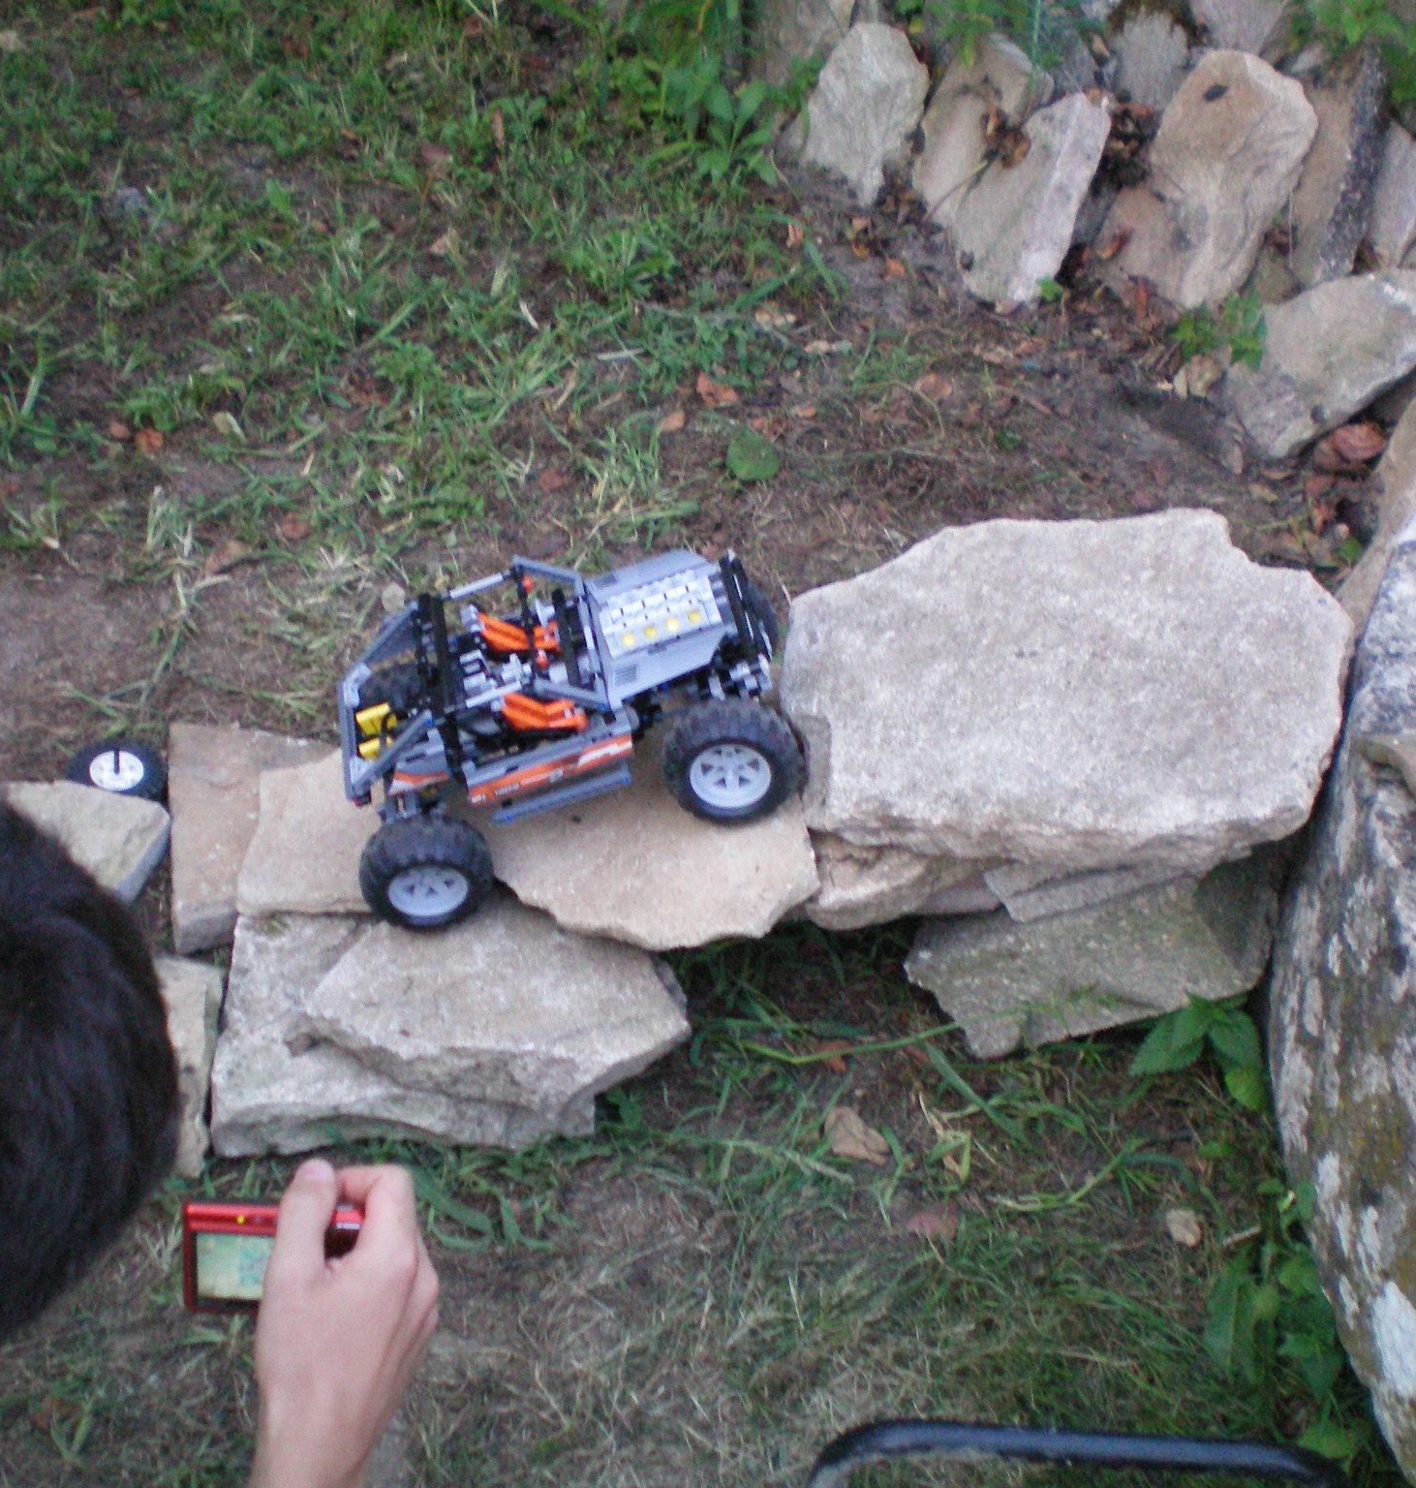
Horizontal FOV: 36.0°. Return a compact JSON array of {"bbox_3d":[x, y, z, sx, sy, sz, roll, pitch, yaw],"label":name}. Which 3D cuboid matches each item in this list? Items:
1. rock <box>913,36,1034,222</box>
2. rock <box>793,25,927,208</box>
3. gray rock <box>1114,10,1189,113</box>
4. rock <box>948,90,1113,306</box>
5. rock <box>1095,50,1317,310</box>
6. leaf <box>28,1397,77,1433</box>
[{"bbox_3d":[0.280,-0.634,2.279,0.105,0.207,0.080,18,22,7],"label":"rock"},{"bbox_3d":[0.171,-0.656,2.297,0.126,0.201,0.070,2,20,9],"label":"rock"},{"bbox_3d":[0.457,-0.689,2.256,0.079,0.134,0.070,-1,19,9],"label":"gray rock"},{"bbox_3d":[0.334,-0.566,2.274,0.088,0.235,0.080,3,29,-33],"label":"rock"},{"bbox_3d":[0.505,-0.563,2.183,0.165,0.255,0.090,10,21,5],"label":"rock"},{"bbox_3d":[-0.429,0.439,1.427,0.031,0.012,0.028,0,50,0],"label":"leaf"}]

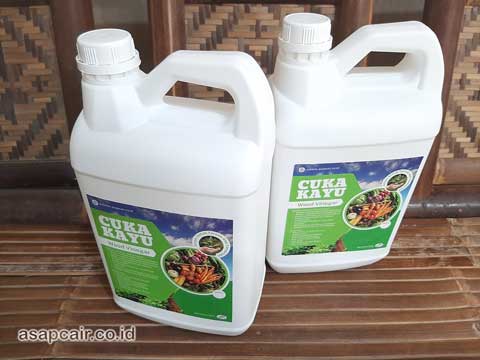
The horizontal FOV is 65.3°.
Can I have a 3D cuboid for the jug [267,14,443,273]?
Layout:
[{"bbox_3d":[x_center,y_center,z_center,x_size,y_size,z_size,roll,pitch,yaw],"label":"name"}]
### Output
[{"bbox_3d":[0.123,-0.035,0.469,0.186,0.315,0.121,-4,35,-5],"label":"jug"}]

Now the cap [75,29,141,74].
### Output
[{"bbox_3d":[-0.116,-0.113,0.326,0.053,0.027,0.053,0,35,0],"label":"cap"}]

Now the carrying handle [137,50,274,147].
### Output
[{"bbox_3d":[-0.031,-0.075,0.327,0.123,0.073,0.035,9,36,12],"label":"carrying handle"}]

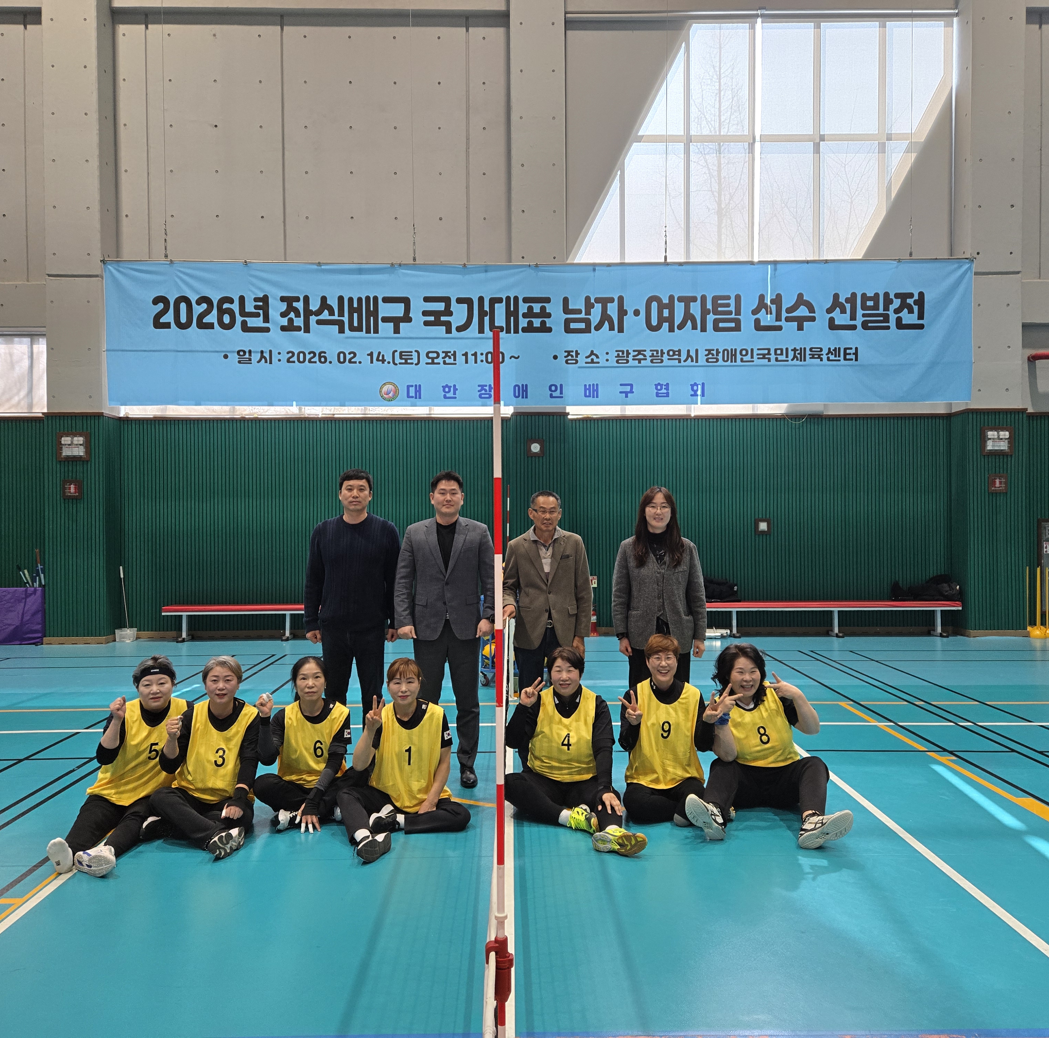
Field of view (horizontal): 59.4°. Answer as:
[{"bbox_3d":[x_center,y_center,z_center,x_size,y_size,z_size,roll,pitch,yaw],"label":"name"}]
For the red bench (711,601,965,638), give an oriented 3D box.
[{"bbox_3d":[3.491,1.340,12.315,4.520,0.450,0.380,0,0,-1],"label":"red bench"}]

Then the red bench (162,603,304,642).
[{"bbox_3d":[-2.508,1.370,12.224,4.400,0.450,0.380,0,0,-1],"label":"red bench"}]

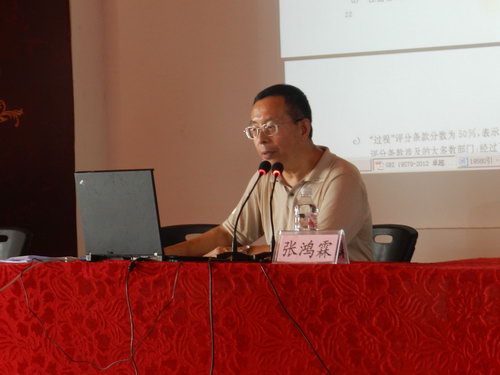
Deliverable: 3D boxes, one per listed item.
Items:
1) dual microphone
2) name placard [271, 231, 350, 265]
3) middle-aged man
[{"bbox_3d":[0.008,0.067,4.760,0.195,0.290,0.180,-1,-2,14],"label":"dual microphone"},{"bbox_3d":[0.170,0.167,4.630,0.198,0.095,0.085,-2,-2,26],"label":"name placard"},{"bbox_3d":[0.070,0.330,4.970,0.570,1.260,0.720,-2,-2,38],"label":"middle-aged man"}]

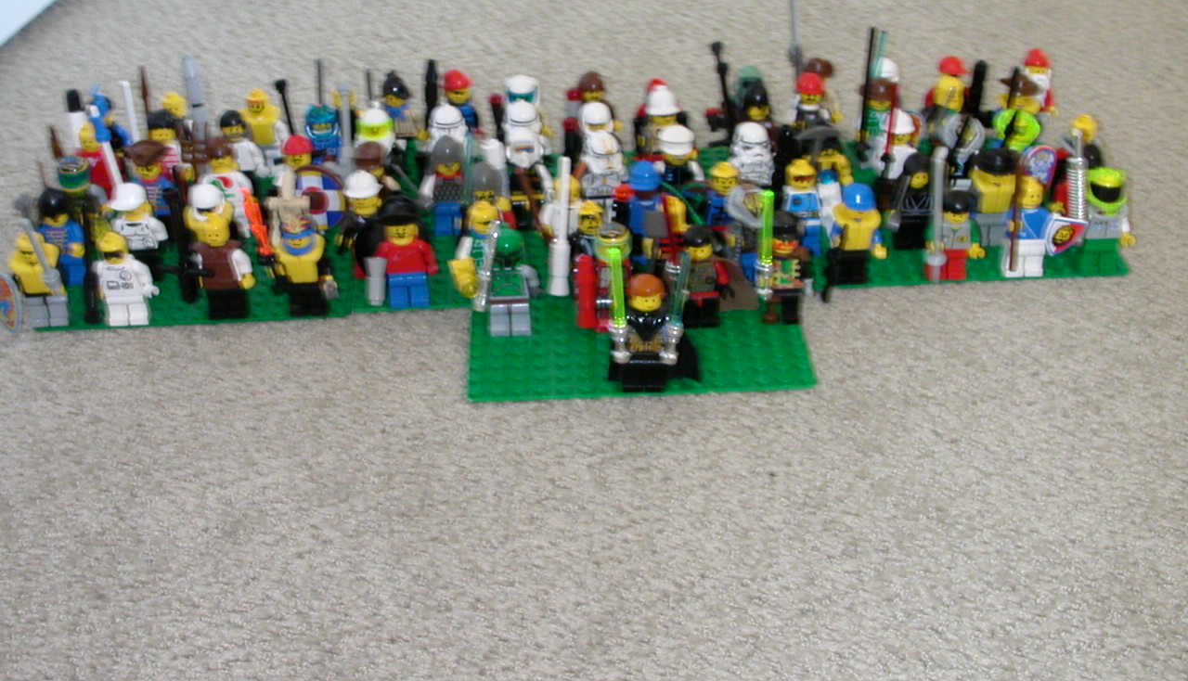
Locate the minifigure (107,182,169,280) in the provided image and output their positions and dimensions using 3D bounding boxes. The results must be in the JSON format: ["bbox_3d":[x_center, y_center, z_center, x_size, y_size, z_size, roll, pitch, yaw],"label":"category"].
[{"bbox_3d":[-0.185,-0.044,0.601,0.025,0.043,0.015,-3,35,-1],"label":"minifigure"}]

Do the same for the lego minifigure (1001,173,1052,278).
[{"bbox_3d":[0.172,-0.044,0.588,0.025,0.040,0.015,-4,36,-3],"label":"lego minifigure"}]

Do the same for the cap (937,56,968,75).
[{"bbox_3d":[0.167,-0.125,0.680,0.016,0.009,0.013,14,38,23],"label":"cap"}]

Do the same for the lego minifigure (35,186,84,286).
[{"bbox_3d":[-0.223,-0.042,0.613,0.024,0.042,0.015,-2,34,0],"label":"lego minifigure"}]

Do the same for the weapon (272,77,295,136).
[{"bbox_3d":[-0.141,-0.103,0.679,0.005,0.037,0.005,-6,26,3],"label":"weapon"}]

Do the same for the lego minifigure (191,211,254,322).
[{"bbox_3d":[-0.148,-0.028,0.584,0.026,0.042,0.017,-2,33,0],"label":"lego minifigure"}]

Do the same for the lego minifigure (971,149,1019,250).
[{"bbox_3d":[0.166,-0.059,0.612,0.024,0.042,0.016,-2,34,0],"label":"lego minifigure"}]

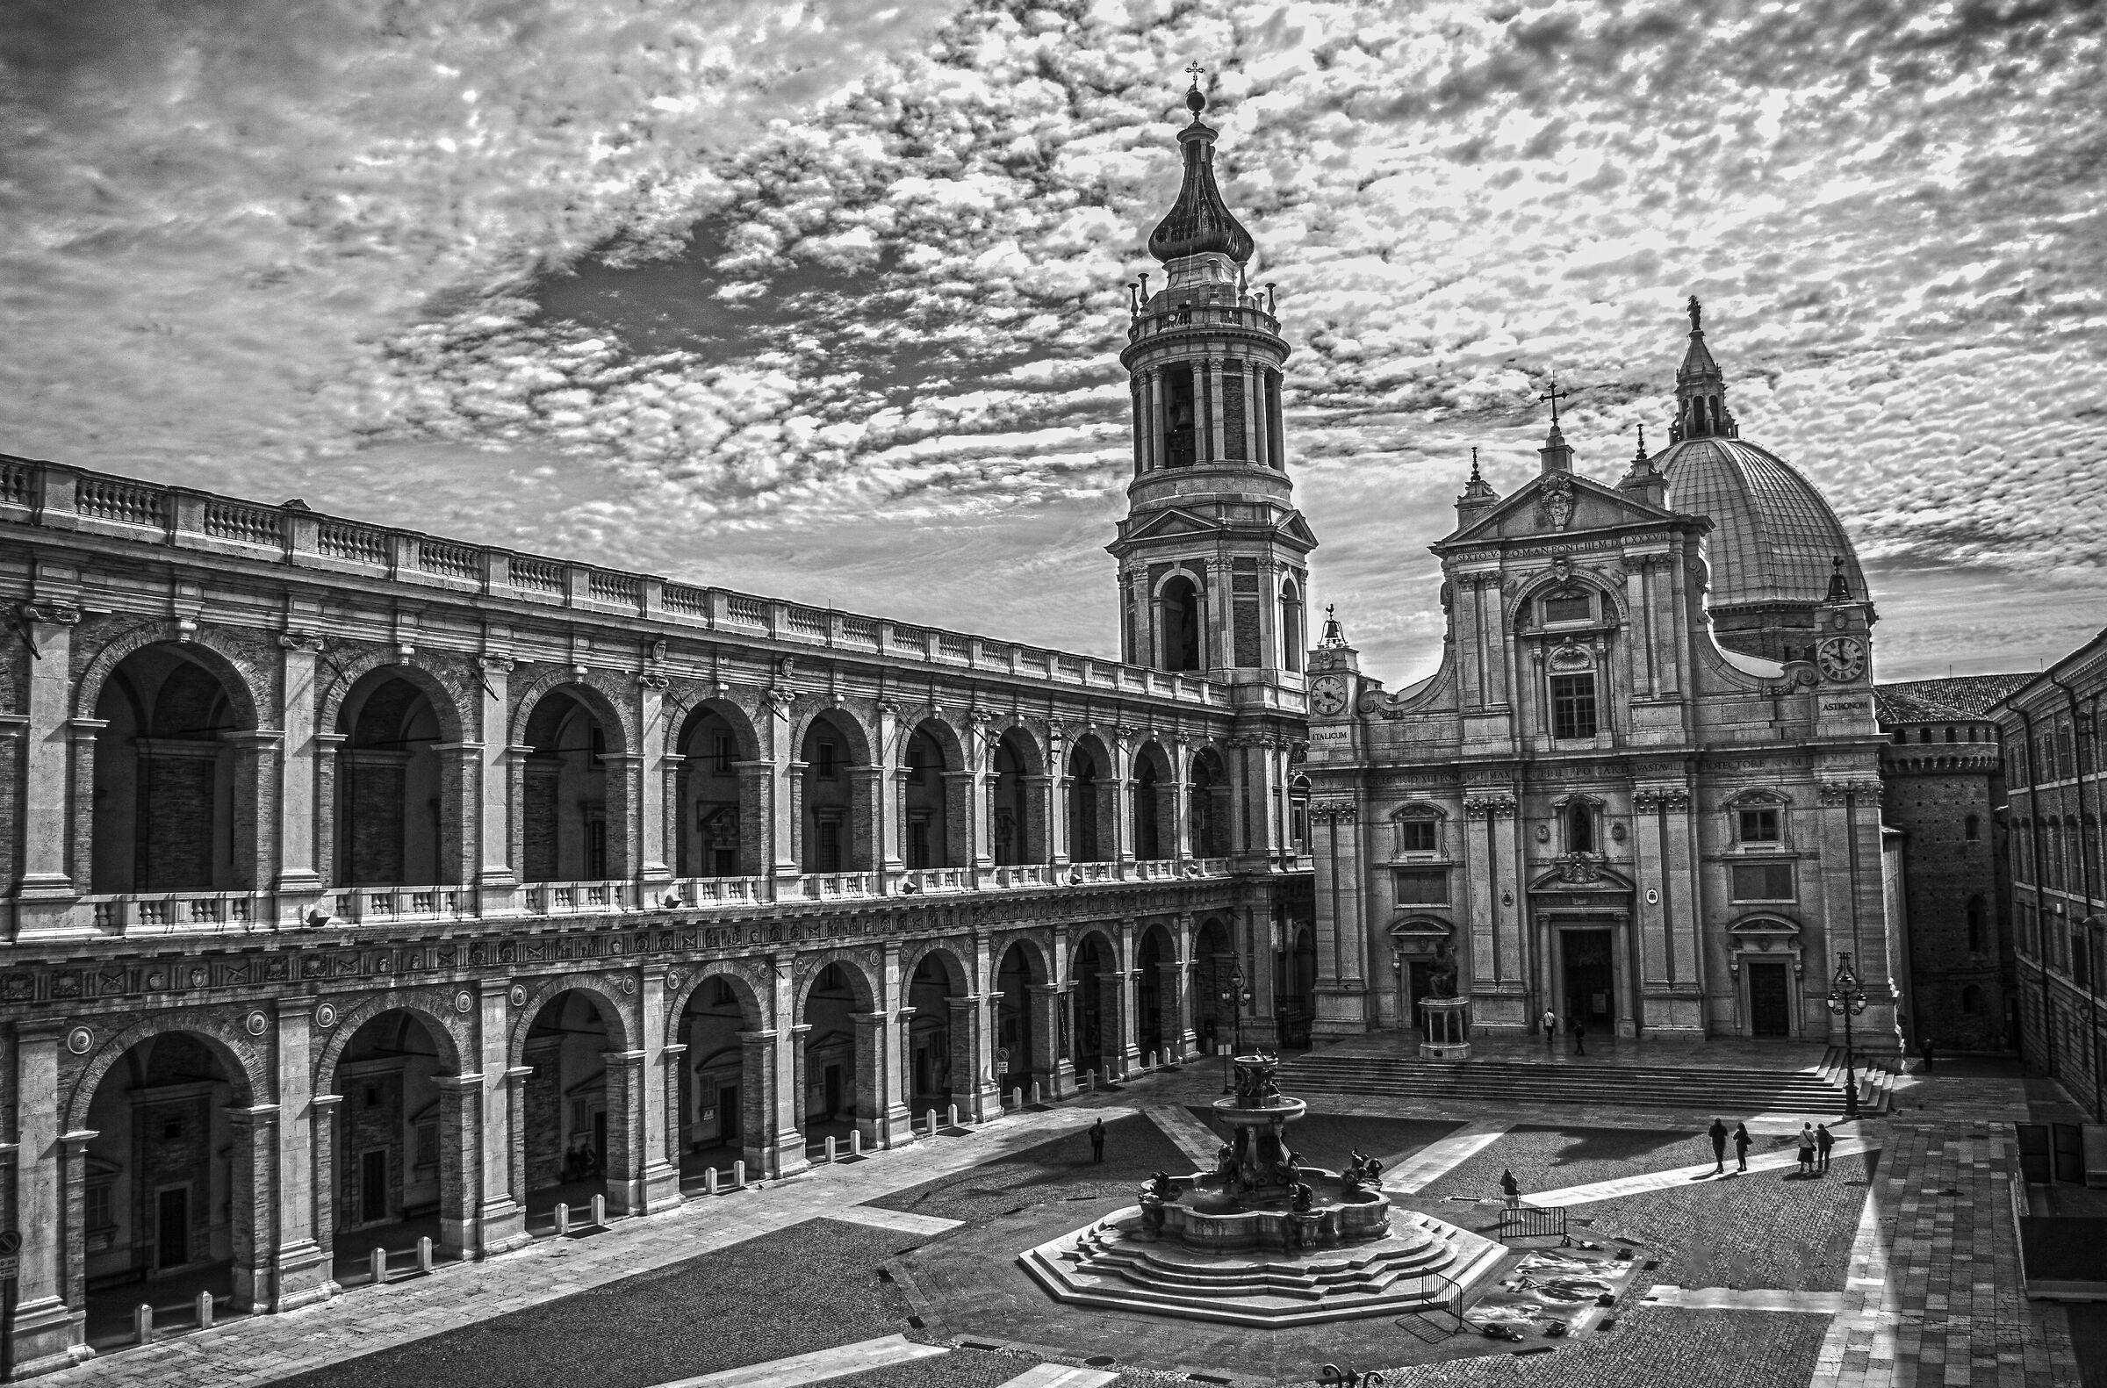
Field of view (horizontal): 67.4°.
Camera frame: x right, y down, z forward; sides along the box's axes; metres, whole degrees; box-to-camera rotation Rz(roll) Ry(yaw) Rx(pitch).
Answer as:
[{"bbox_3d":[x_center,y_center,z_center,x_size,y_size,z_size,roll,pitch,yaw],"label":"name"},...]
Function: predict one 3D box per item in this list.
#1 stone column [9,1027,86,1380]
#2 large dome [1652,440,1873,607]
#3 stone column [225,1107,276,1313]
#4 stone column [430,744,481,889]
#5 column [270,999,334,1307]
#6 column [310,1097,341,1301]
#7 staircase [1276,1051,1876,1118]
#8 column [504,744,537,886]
[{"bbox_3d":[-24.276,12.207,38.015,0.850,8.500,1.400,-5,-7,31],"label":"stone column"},{"bbox_3d":[56.818,-14.293,135.725,23.500,16.000,23.500,-5,-7,30],"label":"large dome"},{"bbox_3d":[-21.790,13.921,42.944,1.200,5.718,0.811,-5,-7,31],"label":"stone column"},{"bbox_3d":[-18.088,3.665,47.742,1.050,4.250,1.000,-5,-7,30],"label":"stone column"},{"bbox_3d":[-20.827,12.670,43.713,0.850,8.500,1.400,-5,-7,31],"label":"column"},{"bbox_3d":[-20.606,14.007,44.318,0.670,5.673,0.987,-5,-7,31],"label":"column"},{"bbox_3d":[22.591,17.659,71.628,27.000,1.250,3.200,-5,-7,30],"label":"staircase"},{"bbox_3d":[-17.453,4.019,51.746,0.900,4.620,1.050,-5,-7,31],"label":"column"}]

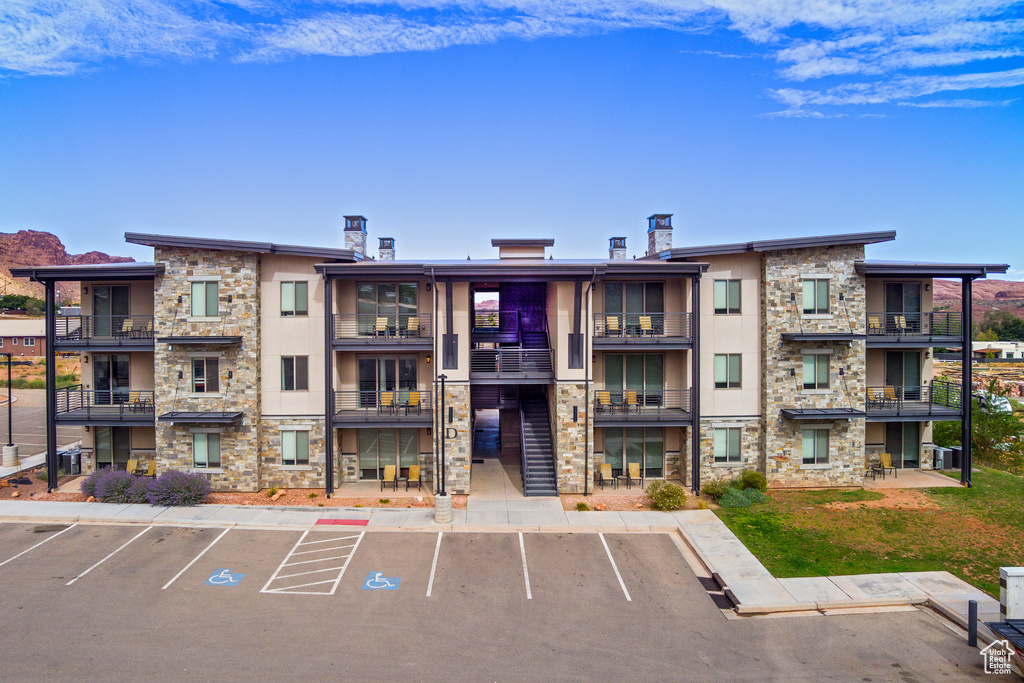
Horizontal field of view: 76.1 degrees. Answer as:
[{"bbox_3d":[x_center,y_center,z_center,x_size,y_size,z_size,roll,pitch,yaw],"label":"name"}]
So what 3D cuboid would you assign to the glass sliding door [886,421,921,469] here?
[{"bbox_3d":[18.167,4.772,30.400,1.680,2.330,0.150,0,2,-1],"label":"glass sliding door"}]

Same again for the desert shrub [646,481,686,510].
[{"bbox_3d":[6.084,5.908,25.600,1.600,1.080,1.400,0,2,-1],"label":"desert shrub"}]

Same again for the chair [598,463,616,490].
[{"bbox_3d":[4.084,5.777,27.839,0.600,0.940,0.690,0,2,-1],"label":"chair"}]

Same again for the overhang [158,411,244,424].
[{"bbox_3d":[-12.596,3.091,26.642,2.977,0.277,0.970,0,2,-1],"label":"overhang"}]

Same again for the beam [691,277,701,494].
[{"bbox_3d":[7.507,1.827,26.756,0.330,8.809,0.320,0,2,-1],"label":"beam"}]

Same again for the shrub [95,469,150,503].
[{"bbox_3d":[-15.120,5.660,25.400,1.950,1.120,1.750,0,2,-1],"label":"shrub"}]

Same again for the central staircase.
[{"bbox_3d":[1.184,4.505,28.900,1.400,3.600,4.500,0,2,-1],"label":"central staircase"}]

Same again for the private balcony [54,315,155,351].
[{"bbox_3d":[-16.998,-0.398,28.300,4.200,1.500,2.000,0,2,-1],"label":"private balcony"}]

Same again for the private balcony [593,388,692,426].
[{"bbox_3d":[5.570,2.770,28.900,4.250,1.600,2.100,0,2,-1],"label":"private balcony"}]

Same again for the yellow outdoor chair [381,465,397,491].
[{"bbox_3d":[-5.243,5.856,28.050,0.620,0.970,0.700,0,2,-1],"label":"yellow outdoor chair"}]

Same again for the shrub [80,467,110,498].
[{"bbox_3d":[-17.080,5.687,26.955,1.200,1.038,1.160,0,2,-1],"label":"shrub"}]

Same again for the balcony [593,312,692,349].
[{"bbox_3d":[5.198,-0.427,26.994,3.960,1.450,1.850,0,2,-1],"label":"balcony"}]

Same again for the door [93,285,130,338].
[{"bbox_3d":[-17.982,-1.348,29.400,1.730,2.430,0.150,0,2,-1],"label":"door"}]

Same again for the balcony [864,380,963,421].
[{"bbox_3d":[17.482,2.632,29.499,4.220,1.500,2.100,0,2,-1],"label":"balcony"}]

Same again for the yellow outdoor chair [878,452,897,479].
[{"bbox_3d":[16.408,5.414,28.500,0.580,0.930,0.670,0,2,6],"label":"yellow outdoor chair"}]

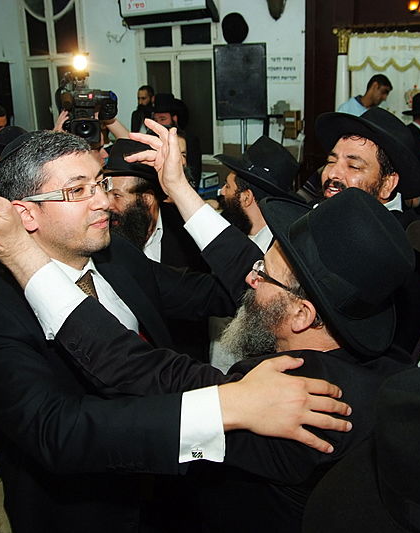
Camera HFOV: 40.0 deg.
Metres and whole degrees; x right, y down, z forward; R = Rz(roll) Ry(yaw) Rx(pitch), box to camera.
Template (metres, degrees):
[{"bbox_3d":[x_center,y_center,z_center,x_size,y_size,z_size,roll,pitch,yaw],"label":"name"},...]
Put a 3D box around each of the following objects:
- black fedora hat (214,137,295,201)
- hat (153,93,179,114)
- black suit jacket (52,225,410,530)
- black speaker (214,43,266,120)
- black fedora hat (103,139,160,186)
[{"bbox_3d":[0.186,-0.321,1.870,0.355,0.140,0.310,27,19,0],"label":"black fedora hat"},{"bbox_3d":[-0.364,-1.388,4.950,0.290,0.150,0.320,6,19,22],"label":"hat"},{"bbox_3d":[0.119,0.377,1.103,0.470,0.840,0.740,13,23,39],"label":"black suit jacket"},{"bbox_3d":[0.317,-1.890,5.900,0.500,0.740,0.420,2,18,11],"label":"black speaker"},{"bbox_3d":[-0.308,-0.374,2.180,0.355,0.140,0.310,-2,14,-40],"label":"black fedora hat"}]

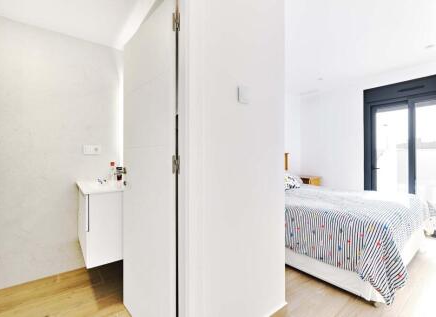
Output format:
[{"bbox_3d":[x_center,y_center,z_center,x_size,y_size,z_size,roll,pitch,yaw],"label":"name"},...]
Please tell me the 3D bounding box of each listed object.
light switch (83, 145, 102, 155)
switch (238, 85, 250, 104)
[{"bbox_3d":[-1.330,-0.090,2.100,0.155,0.090,0.015,0,0,-38],"label":"light switch"},{"bbox_3d":[0.171,-0.403,1.250,0.100,0.110,0.015,0,0,-38],"label":"switch"}]

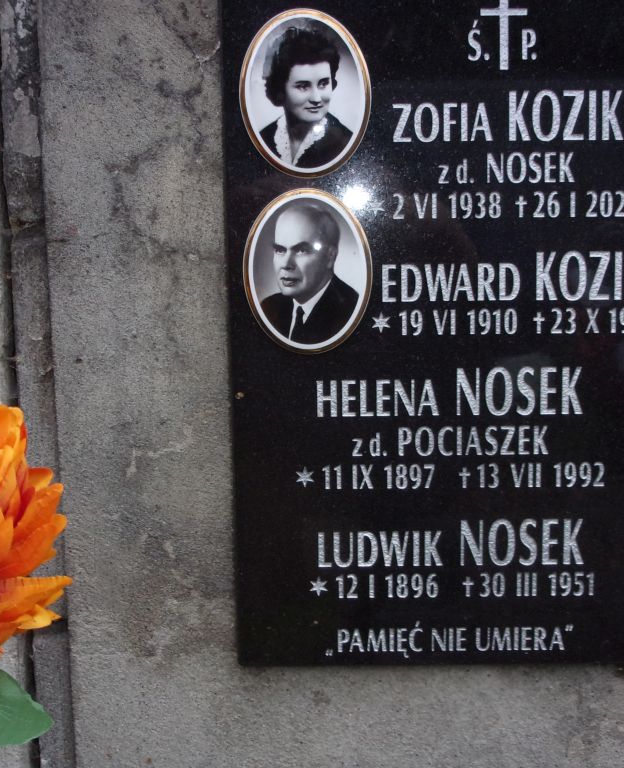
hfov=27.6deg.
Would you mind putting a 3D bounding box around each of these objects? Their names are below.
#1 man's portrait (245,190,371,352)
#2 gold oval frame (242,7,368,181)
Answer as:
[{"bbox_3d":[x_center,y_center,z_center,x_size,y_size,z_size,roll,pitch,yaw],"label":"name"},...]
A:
[{"bbox_3d":[-0.002,-0.069,0.779,0.080,0.102,0.010,-1,9,2],"label":"man's portrait"},{"bbox_3d":[-0.004,-0.174,0.763,0.080,0.102,0.010,-1,9,2],"label":"gold oval frame"}]

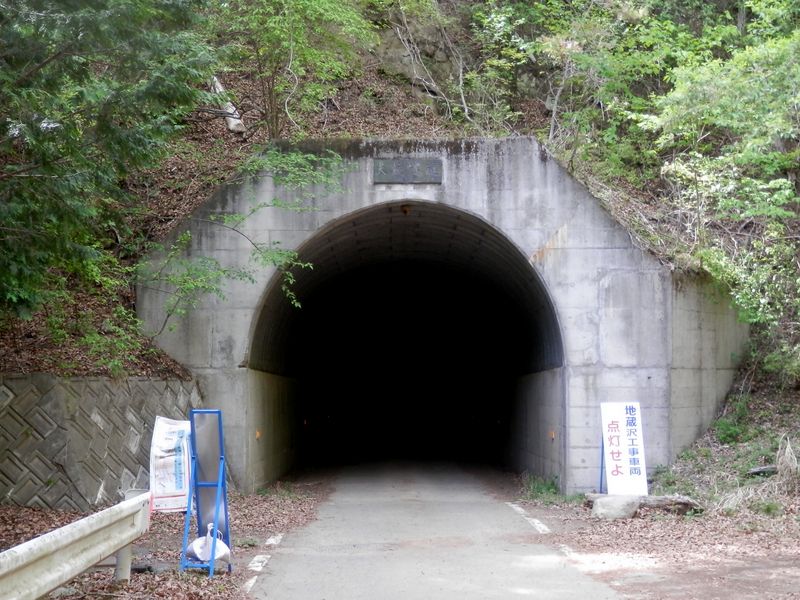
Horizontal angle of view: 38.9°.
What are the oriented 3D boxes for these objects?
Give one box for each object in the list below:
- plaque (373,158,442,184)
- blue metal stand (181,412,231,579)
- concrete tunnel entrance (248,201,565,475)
[{"bbox_3d":[0.123,-1.990,17.506,1.060,0.400,0.060,0,-5,0],"label":"plaque"},{"bbox_3d":[-1.620,1.602,9.498,0.280,1.370,0.380,-1,-5,16],"label":"blue metal stand"},{"bbox_3d":[0.106,0.797,18.550,4.820,4.460,2.500,0,-5,0],"label":"concrete tunnel entrance"}]

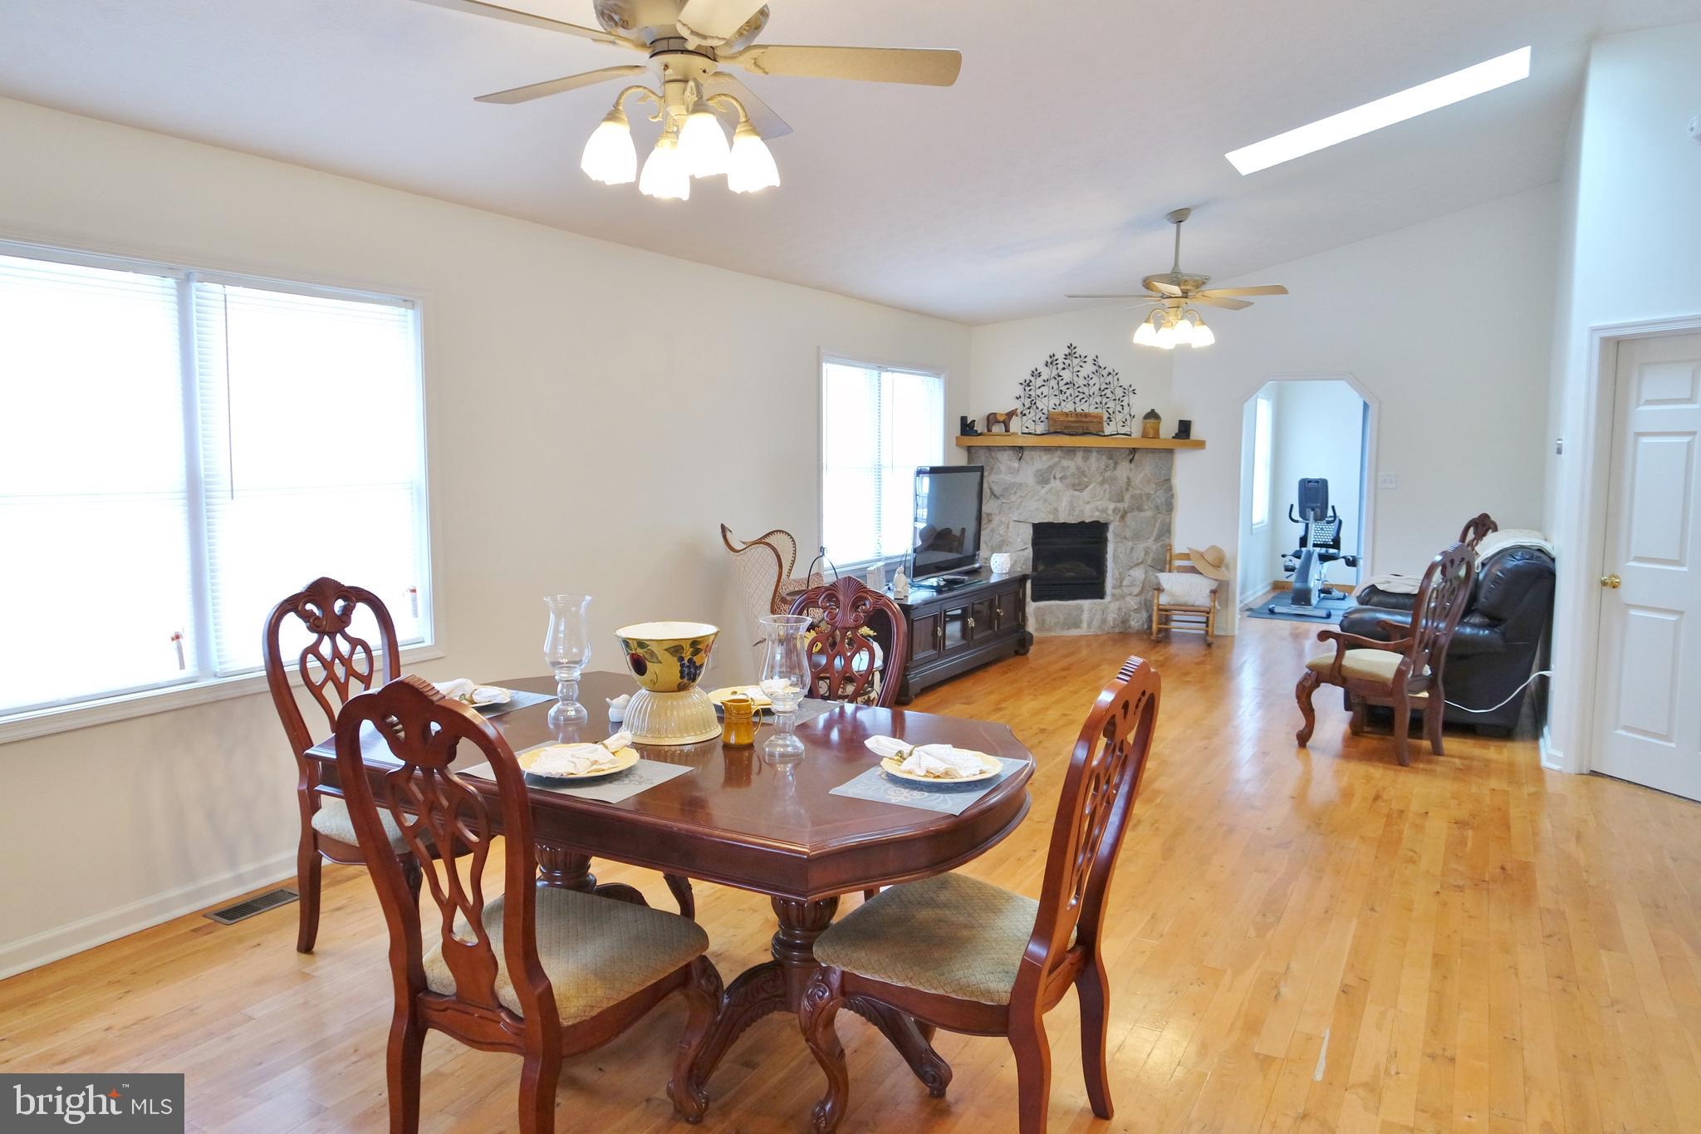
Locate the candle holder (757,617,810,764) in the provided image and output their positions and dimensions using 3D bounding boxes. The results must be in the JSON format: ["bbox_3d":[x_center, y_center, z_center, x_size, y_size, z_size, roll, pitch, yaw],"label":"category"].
[{"bbox_3d":[-0.160,0.288,2.748,0.130,0.340,0.130,0,6,0],"label":"candle holder"}]

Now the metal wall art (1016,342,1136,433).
[{"bbox_3d":[1.827,-1.423,9.103,1.020,0.740,0.050,-1,6,-14],"label":"metal wall art"}]

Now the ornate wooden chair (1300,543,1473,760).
[{"bbox_3d":[2.671,0.390,5.671,0.600,1.080,0.660,-4,7,-38],"label":"ornate wooden chair"}]

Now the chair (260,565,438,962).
[{"bbox_3d":[-1.365,0.602,3.444,0.660,1.090,0.500,3,7,30],"label":"chair"}]

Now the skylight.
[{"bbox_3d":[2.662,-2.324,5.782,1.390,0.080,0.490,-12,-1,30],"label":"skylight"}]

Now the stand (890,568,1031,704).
[{"bbox_3d":[0.644,0.430,7.788,0.480,0.575,2.100,3,7,29],"label":"stand"}]

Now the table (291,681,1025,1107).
[{"bbox_3d":[-0.455,0.819,2.969,1.880,0.760,1.150,3,7,29],"label":"table"}]

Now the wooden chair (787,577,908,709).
[{"bbox_3d":[-0.169,0.596,3.518,0.500,1.090,0.660,3,7,30],"label":"wooden chair"}]

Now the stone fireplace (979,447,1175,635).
[{"bbox_3d":[1.807,-0.215,9.386,1.760,1.540,0.250,-1,6,-14],"label":"stone fireplace"}]

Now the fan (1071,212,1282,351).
[{"bbox_3d":[1.963,-1.734,6.852,1.320,0.830,1.320,3,7,29],"label":"fan"}]

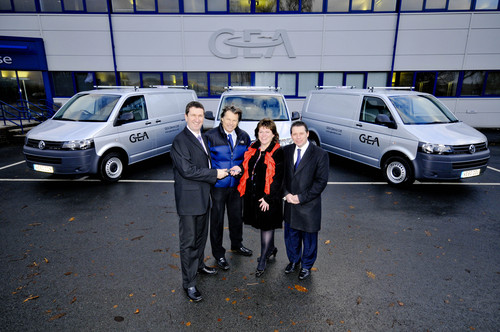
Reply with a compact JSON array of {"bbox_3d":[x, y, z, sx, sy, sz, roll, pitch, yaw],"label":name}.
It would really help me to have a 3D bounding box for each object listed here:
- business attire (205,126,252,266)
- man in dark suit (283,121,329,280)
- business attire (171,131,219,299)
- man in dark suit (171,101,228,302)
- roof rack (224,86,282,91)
[{"bbox_3d":[-0.201,0.351,3.318,0.560,1.620,0.460,-3,15,-12],"label":"business attire"},{"bbox_3d":[0.549,0.380,3.098,0.550,1.680,0.400,8,16,26],"label":"man in dark suit"},{"bbox_3d":[-0.491,0.447,2.889,0.550,1.650,0.480,-12,19,-38],"label":"business attire"},{"bbox_3d":[-0.481,0.341,2.861,0.560,1.870,0.500,-12,19,-38],"label":"man in dark suit"},{"bbox_3d":[0.048,-2.217,8.407,1.440,0.130,2.300,0,15,-1],"label":"roof rack"}]

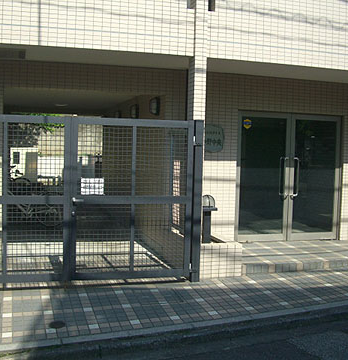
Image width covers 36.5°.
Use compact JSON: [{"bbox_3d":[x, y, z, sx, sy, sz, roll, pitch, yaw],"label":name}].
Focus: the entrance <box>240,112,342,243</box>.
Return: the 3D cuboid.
[{"bbox_3d":[1.804,-0.036,8.105,1.803,1.992,0.160,1,3,-16],"label":"entrance"}]

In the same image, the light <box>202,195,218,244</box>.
[{"bbox_3d":[0.427,0.513,6.762,0.220,0.638,0.220,1,3,-16],"label":"light"}]

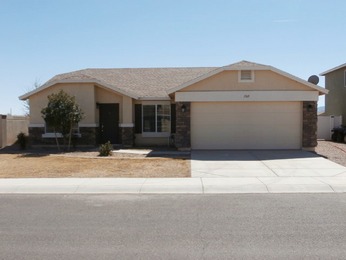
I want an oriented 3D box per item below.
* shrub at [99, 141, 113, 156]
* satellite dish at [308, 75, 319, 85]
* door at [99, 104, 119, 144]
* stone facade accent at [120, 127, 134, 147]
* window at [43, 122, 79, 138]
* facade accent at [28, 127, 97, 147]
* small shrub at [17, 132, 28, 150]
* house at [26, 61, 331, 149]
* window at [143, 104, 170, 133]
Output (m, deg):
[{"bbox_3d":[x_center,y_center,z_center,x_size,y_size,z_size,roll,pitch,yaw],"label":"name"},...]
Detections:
[{"bbox_3d":[-2.706,0.770,15.400,0.570,0.620,0.550,0,0,2],"label":"shrub"},{"bbox_3d":[6.520,-2.311,17.600,0.520,0.540,0.350,0,0,6],"label":"satellite dish"},{"bbox_3d":[-3.285,-0.304,19.600,1.030,2.080,0.120,0,0,2],"label":"door"},{"bbox_3d":[-2.277,0.333,19.150,0.620,0.970,0.400,0,0,2],"label":"stone facade accent"},{"bbox_3d":[-5.578,-0.312,19.100,1.770,1.270,0.130,0,0,2],"label":"window"},{"bbox_3d":[-5.567,0.327,19.150,3.420,0.970,0.200,0,0,2],"label":"facade accent"},{"bbox_3d":[-7.301,0.574,18.500,0.550,0.830,0.550,0,0,2],"label":"small shrub"},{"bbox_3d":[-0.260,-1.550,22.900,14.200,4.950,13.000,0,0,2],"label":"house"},{"bbox_3d":[-0.837,-0.579,19.650,1.480,1.450,0.130,0,0,2],"label":"window"}]

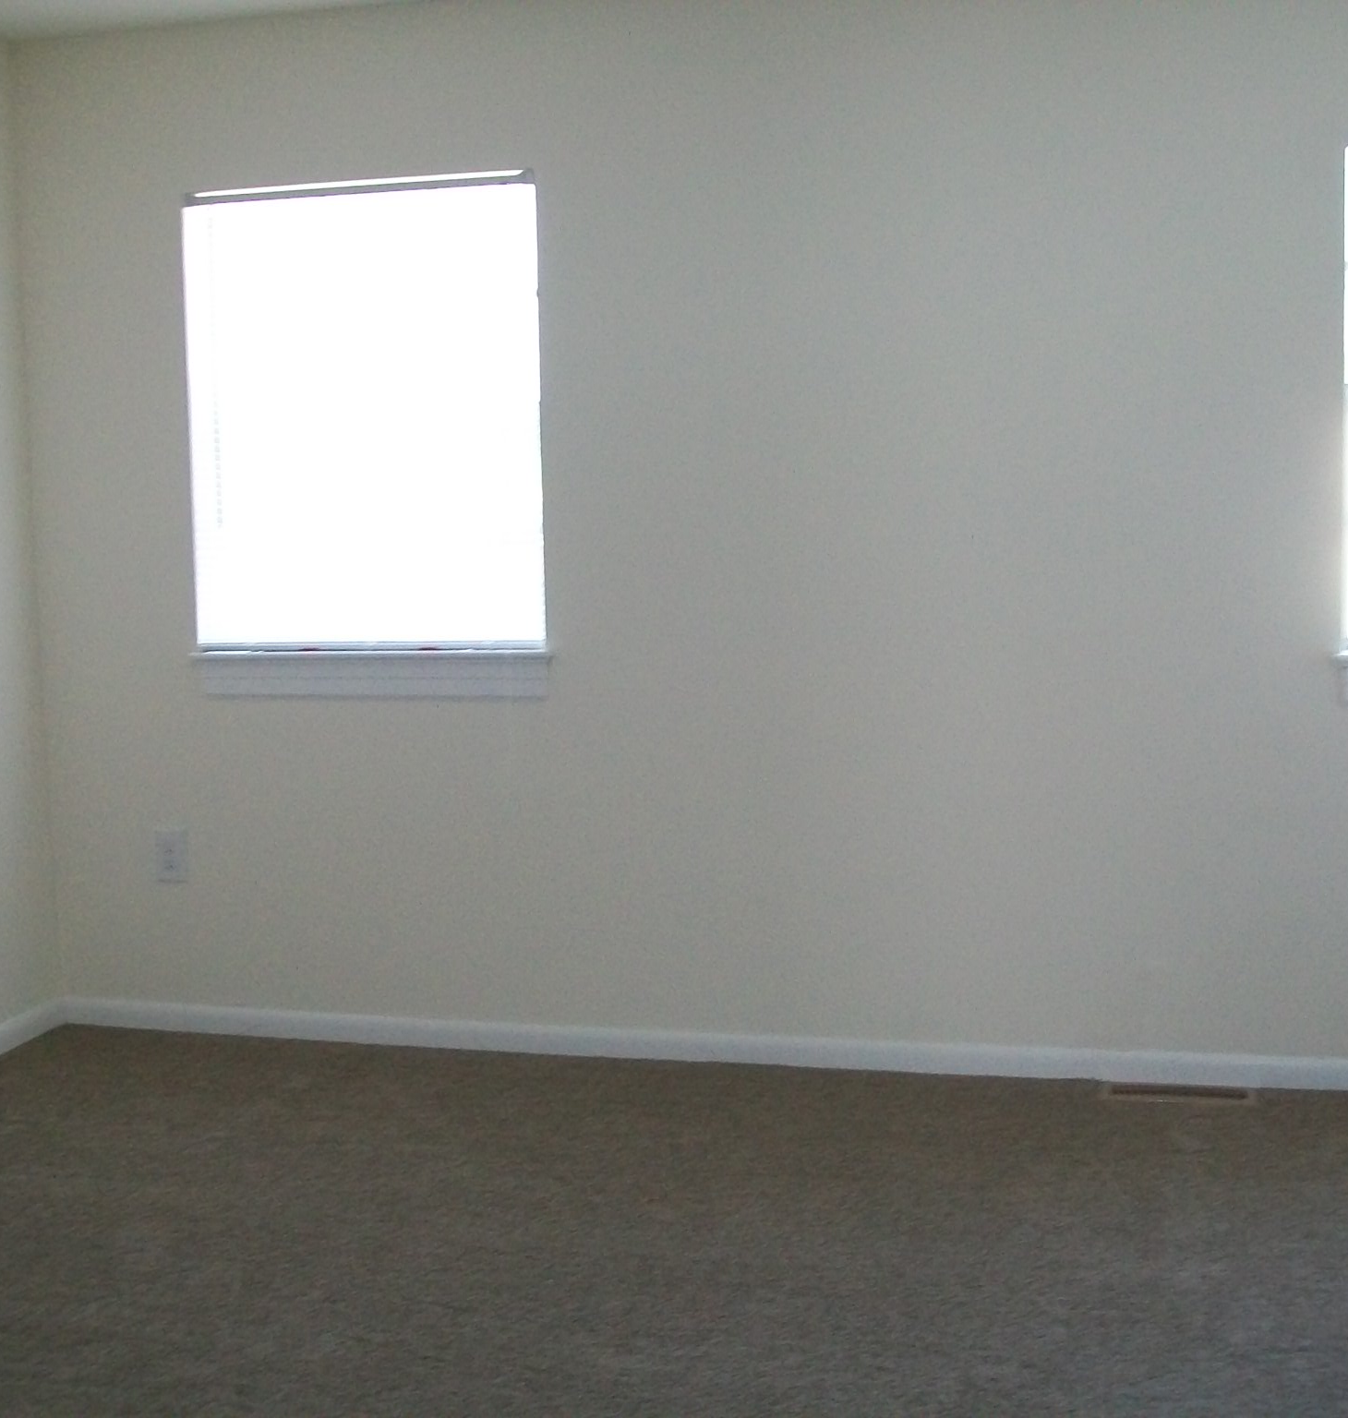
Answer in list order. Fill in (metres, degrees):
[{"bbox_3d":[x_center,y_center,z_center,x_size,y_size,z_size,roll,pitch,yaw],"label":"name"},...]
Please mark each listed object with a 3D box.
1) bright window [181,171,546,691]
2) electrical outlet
[{"bbox_3d":[-0.711,-0.633,4.541,0.880,1.170,0.110,1,6,13],"label":"bright window"},{"bbox_3d":[-1.215,0.357,4.764,0.076,0.123,0.010,1,6,13],"label":"electrical outlet"}]

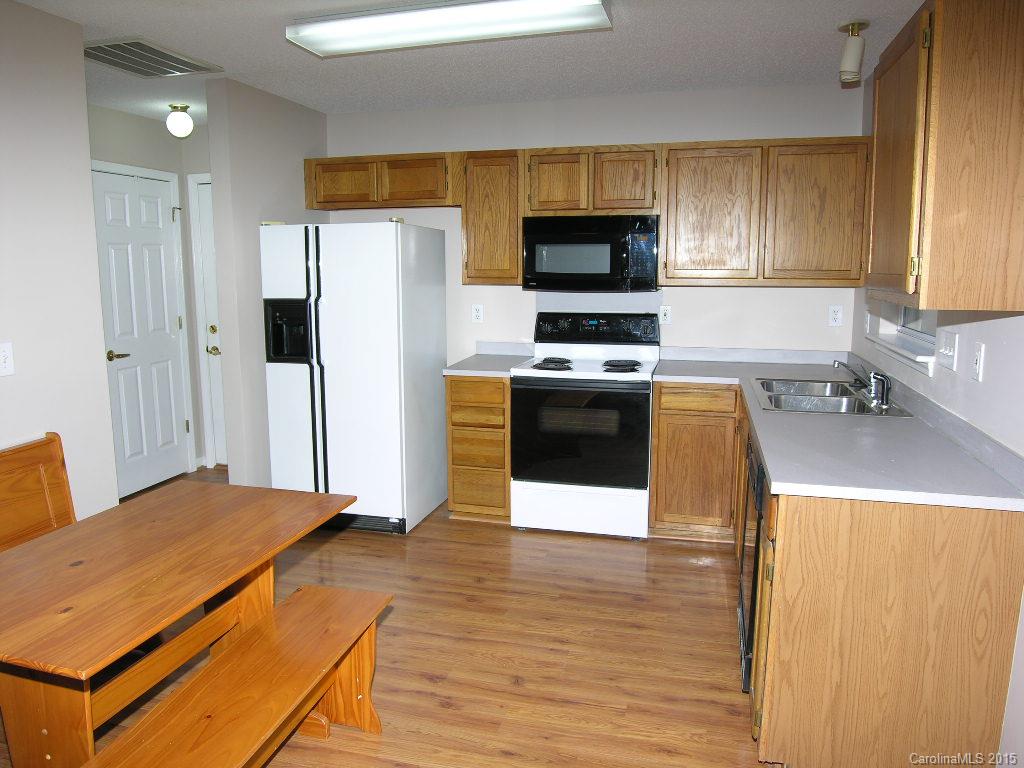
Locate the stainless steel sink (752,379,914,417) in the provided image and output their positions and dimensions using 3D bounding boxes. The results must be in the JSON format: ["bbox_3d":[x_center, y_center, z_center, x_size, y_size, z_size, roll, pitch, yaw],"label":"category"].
[{"bbox_3d":[1.356,0.130,3.143,0.540,0.170,0.855,3,9,15],"label":"stainless steel sink"}]

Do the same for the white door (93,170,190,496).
[{"bbox_3d":[-2.466,-0.325,4.714,0.042,2.036,0.680,3,9,15],"label":"white door"}]

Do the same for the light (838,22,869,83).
[{"bbox_3d":[1.394,-1.350,2.914,0.124,0.235,0.124,3,9,15],"label":"light"}]

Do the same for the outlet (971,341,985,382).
[{"bbox_3d":[1.394,-0.061,2.128,0.010,0.115,0.073,3,9,15],"label":"outlet"}]

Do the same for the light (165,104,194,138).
[{"bbox_3d":[-2.037,-1.613,4.368,0.156,0.190,0.156,3,9,15],"label":"light"}]

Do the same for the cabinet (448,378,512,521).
[{"bbox_3d":[-0.111,0.337,4.324,0.395,0.874,0.622,3,9,15],"label":"cabinet"}]

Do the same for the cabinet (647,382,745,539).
[{"bbox_3d":[1.037,0.386,4.023,0.450,0.876,0.622,3,9,15],"label":"cabinet"}]

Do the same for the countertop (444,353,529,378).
[{"bbox_3d":[-0.113,-0.114,4.245,0.397,0.040,0.634,3,9,15],"label":"countertop"}]

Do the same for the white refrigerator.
[{"bbox_3d":[-0.900,-0.069,4.245,0.831,1.696,0.690,3,9,15],"label":"white refrigerator"}]

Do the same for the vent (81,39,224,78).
[{"bbox_3d":[-1.751,-1.547,3.396,0.485,0.020,0.545,3,9,15],"label":"vent"}]

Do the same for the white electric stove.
[{"bbox_3d":[0.438,0.208,4.115,0.761,1.196,0.675,3,9,15],"label":"white electric stove"}]

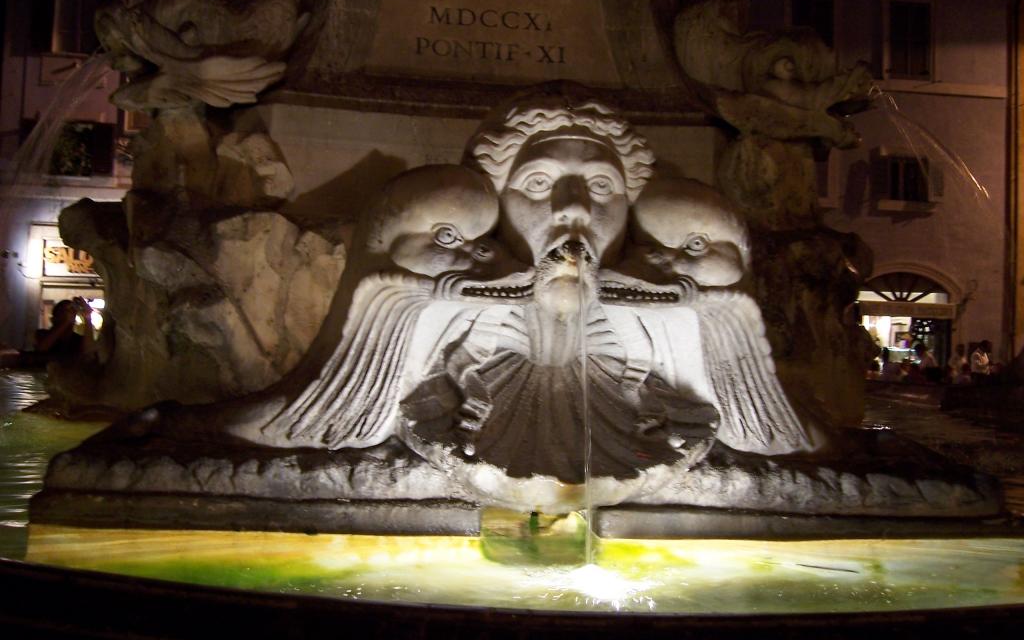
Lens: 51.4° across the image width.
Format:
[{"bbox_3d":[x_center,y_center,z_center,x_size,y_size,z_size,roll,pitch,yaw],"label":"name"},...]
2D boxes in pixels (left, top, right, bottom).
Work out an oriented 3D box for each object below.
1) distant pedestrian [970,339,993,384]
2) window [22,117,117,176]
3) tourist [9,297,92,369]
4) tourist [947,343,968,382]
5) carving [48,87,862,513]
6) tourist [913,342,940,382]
[{"bbox_3d":[11.215,1.328,25.494,0.500,1.700,0.400,2,0,-34],"label":"distant pedestrian"},{"bbox_3d":[-10.644,-4.131,25.500,2.100,1.350,0.250,2,0,-7],"label":"window"},{"bbox_3d":[-4.505,0.633,10.694,0.600,1.720,0.500,2,-1,-37],"label":"tourist"},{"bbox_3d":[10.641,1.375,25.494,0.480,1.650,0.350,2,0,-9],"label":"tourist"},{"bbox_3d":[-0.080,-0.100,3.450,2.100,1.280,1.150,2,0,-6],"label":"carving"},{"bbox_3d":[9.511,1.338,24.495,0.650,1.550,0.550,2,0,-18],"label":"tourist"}]

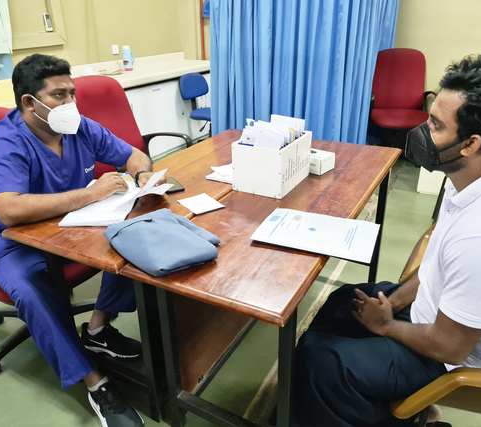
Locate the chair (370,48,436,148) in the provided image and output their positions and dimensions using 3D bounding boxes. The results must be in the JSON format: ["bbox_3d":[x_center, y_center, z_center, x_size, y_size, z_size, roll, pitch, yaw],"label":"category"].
[{"bbox_3d":[1.558,-1.039,4.225,0.620,1.070,0.680,4,25,9],"label":"chair"}]

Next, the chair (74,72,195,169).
[{"bbox_3d":[-0.636,-0.285,2.668,0.700,1.070,0.620,11,27,23],"label":"chair"}]

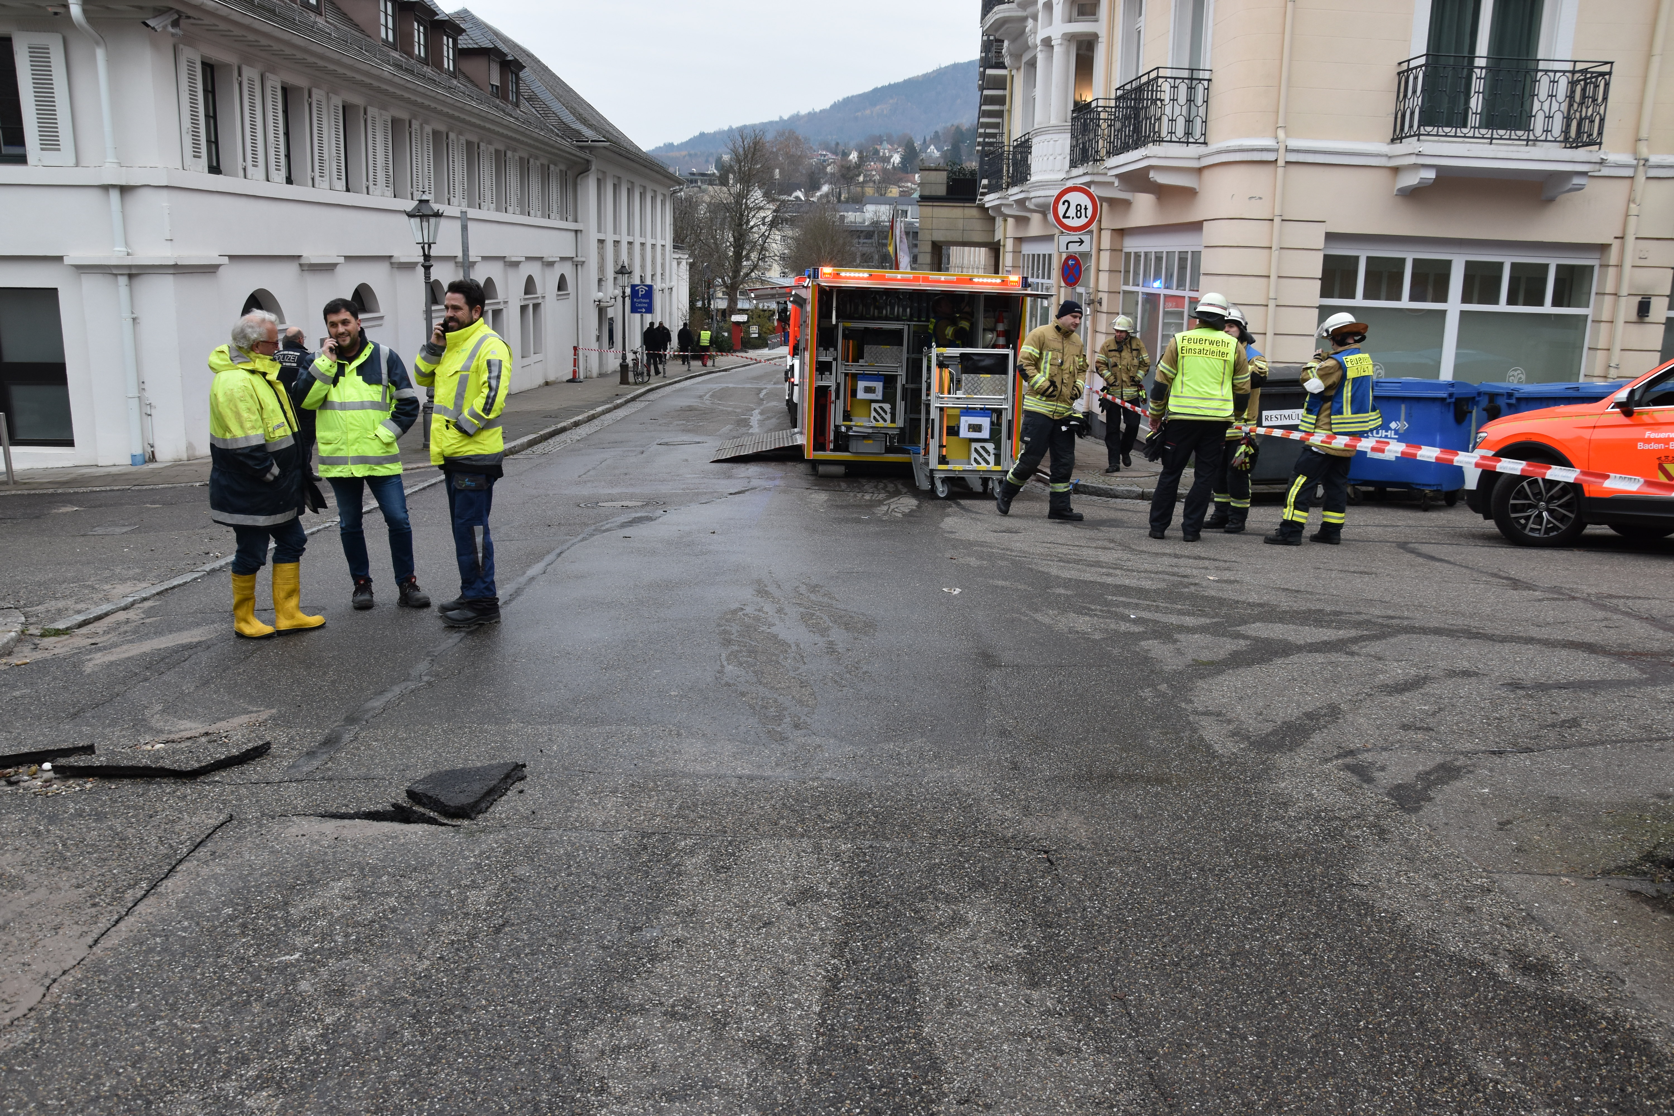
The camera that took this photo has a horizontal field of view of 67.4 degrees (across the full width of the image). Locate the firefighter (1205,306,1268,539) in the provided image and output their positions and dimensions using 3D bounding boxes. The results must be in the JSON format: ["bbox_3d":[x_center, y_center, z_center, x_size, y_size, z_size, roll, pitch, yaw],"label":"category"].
[{"bbox_3d":[3.370,-1.183,10.556,0.460,1.870,0.580,-6,14,-34],"label":"firefighter"}]

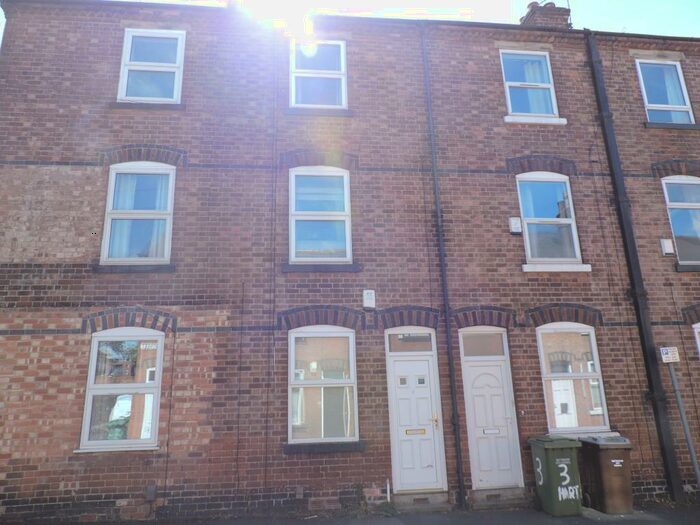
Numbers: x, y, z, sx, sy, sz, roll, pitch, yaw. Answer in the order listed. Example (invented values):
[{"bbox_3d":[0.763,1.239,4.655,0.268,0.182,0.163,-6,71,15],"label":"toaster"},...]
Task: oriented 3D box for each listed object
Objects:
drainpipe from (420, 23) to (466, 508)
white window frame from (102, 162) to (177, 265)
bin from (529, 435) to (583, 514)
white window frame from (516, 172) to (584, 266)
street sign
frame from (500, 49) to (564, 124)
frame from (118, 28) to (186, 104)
[{"bbox_3d":[1.577,-0.523,8.452,0.084,8.760,0.090,0,-15,-7],"label":"drainpipe"},{"bbox_3d":[-3.448,-0.815,8.002,1.071,1.795,0.100,0,-15,-6],"label":"white window frame"},{"bbox_3d":[3.067,3.137,7.251,0.571,1.020,0.696,0,-15,-7],"label":"bin"},{"bbox_3d":[3.626,-0.830,8.923,1.045,1.799,0.080,0,-15,-7],"label":"white window frame"},{"bbox_3d":[5.151,1.492,7.807,0.294,0.240,0.050,0,-15,-6],"label":"street sign"},{"bbox_3d":[3.467,-3.375,9.403,1.144,1.572,0.140,0,-15,-6],"label":"frame"},{"bbox_3d":[-3.528,-3.498,8.714,1.066,1.520,0.100,0,-15,-6],"label":"frame"}]

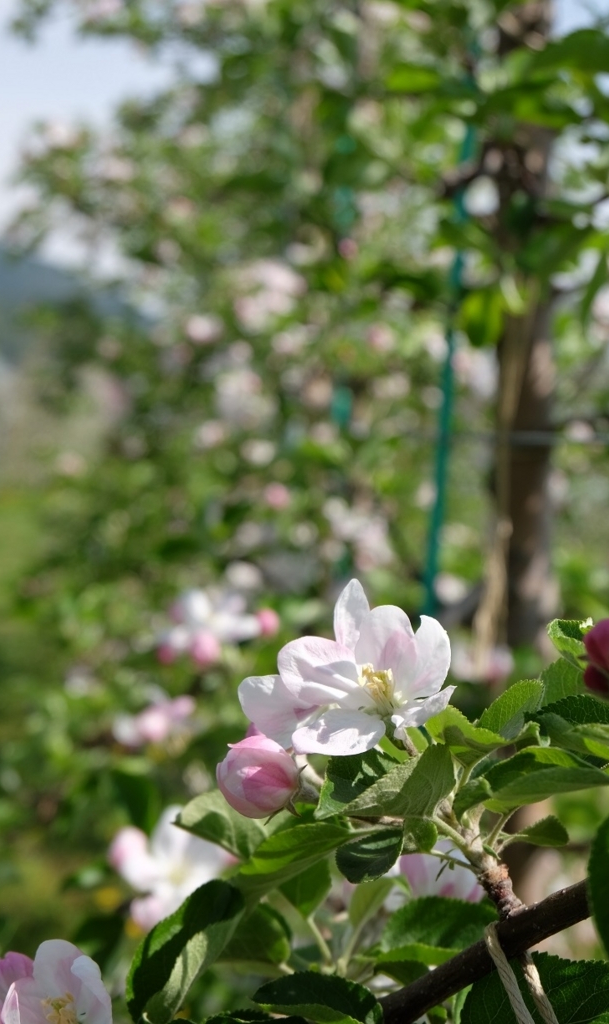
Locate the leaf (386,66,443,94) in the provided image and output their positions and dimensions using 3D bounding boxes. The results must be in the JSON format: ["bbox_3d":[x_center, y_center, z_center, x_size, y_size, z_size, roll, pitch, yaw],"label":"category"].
[{"bbox_3d":[0.106,-0.416,1.400,0.056,0.025,0.035,0,4,0],"label":"leaf"}]

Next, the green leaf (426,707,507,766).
[{"bbox_3d":[0.042,0.058,0.372,0.018,0.012,0.018,-16,41,-36],"label":"green leaf"}]

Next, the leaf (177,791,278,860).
[{"bbox_3d":[-0.020,0.082,0.378,0.028,0.012,0.019,-14,-39,8],"label":"leaf"}]

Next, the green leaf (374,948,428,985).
[{"bbox_3d":[0.029,0.136,0.435,0.016,0.010,0.014,0,4,0],"label":"green leaf"}]

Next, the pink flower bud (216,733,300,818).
[{"bbox_3d":[-0.012,0.066,0.365,0.021,0.020,0.020,22,-17,-18],"label":"pink flower bud"}]

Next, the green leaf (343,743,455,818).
[{"bbox_3d":[0.024,0.069,0.370,0.030,0.020,0.012,-10,36,8],"label":"green leaf"}]

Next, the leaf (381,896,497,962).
[{"bbox_3d":[0.041,0.128,0.445,0.036,0.019,0.024,0,4,0],"label":"leaf"}]

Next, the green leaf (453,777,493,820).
[{"bbox_3d":[0.047,0.080,0.405,0.011,0.011,0.010,0,4,0],"label":"green leaf"}]

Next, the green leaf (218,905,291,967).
[{"bbox_3d":[-0.015,0.118,0.405,0.022,0.010,0.018,10,50,9],"label":"green leaf"}]

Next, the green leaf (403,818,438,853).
[{"bbox_3d":[0.032,0.090,0.405,0.009,0.009,0.008,0,4,0],"label":"green leaf"}]

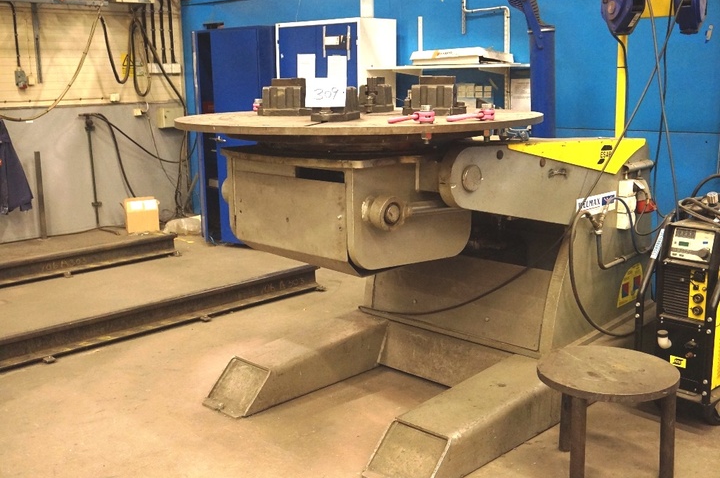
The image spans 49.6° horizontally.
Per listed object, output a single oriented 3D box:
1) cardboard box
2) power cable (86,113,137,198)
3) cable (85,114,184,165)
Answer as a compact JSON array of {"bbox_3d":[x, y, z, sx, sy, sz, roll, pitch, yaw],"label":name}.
[{"bbox_3d":[-2.305,-0.253,8.241,0.304,0.328,0.220,-6,13,-23],"label":"cardboard box"},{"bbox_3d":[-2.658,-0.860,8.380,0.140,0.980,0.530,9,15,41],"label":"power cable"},{"bbox_3d":[-2.449,-1.083,8.579,0.140,0.630,1.180,9,15,41],"label":"cable"}]

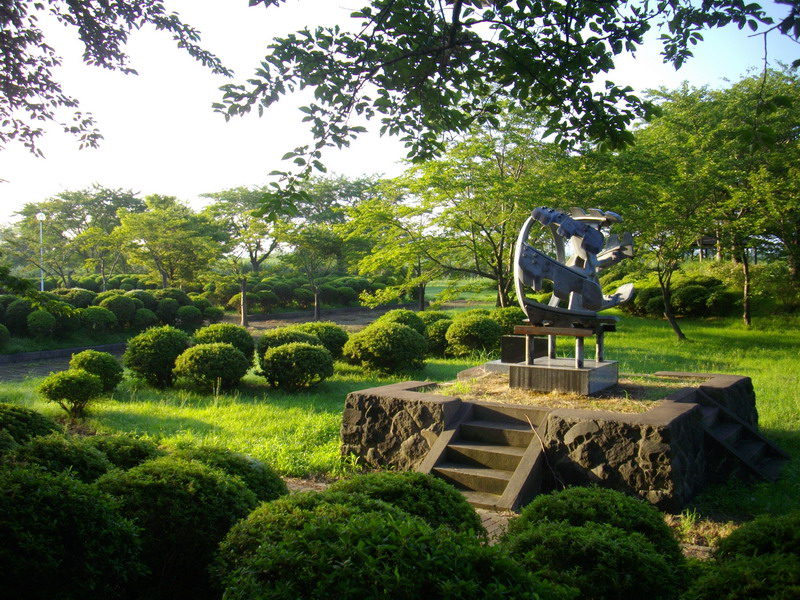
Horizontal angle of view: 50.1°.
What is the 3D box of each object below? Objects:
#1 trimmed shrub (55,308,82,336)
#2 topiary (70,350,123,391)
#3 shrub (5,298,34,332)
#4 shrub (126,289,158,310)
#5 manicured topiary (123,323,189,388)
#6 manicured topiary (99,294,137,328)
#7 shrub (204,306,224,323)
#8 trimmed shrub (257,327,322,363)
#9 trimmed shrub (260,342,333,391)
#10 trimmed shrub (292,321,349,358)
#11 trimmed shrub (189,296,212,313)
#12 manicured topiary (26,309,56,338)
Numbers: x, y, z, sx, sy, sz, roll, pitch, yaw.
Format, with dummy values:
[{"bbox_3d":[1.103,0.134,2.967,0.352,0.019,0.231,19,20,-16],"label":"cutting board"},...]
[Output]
[{"bbox_3d":[-8.792,0.601,22.691,0.743,0.698,0.743,-1,3,-21],"label":"trimmed shrub"},{"bbox_3d":[-5.448,1.291,15.300,1.000,0.820,1.000,-1,3,-20],"label":"topiary"},{"bbox_3d":[-10.296,0.461,23.200,0.868,1.004,0.868,-1,2,-24],"label":"shrub"},{"bbox_3d":[-8.919,0.122,29.521,1.104,0.970,1.104,-1,3,-17],"label":"shrub"},{"bbox_3d":[-4.566,1.063,16.100,1.260,1.180,1.250,-1,3,-16],"label":"manicured topiary"},{"bbox_3d":[-8.345,0.352,25.321,1.095,0.972,1.095,-1,3,-18],"label":"manicured topiary"},{"bbox_3d":[-6.725,0.549,31.000,0.760,0.600,0.750,-1,3,-12],"label":"shrub"},{"bbox_3d":[-2.187,1.034,17.000,1.332,1.014,1.332,0,2,-7],"label":"trimmed shrub"},{"bbox_3d":[-1.761,1.119,14.769,1.259,0.773,1.222,0,2,-7],"label":"trimmed shrub"},{"bbox_3d":[-1.845,0.977,19.600,1.420,0.950,1.350,-1,3,-5],"label":"trimmed shrub"},{"bbox_3d":[-6.642,0.270,28.517,0.717,0.773,0.717,0,3,-13],"label":"trimmed shrub"},{"bbox_3d":[-9.223,0.617,22.000,0.772,0.798,0.772,-1,2,-23],"label":"manicured topiary"}]

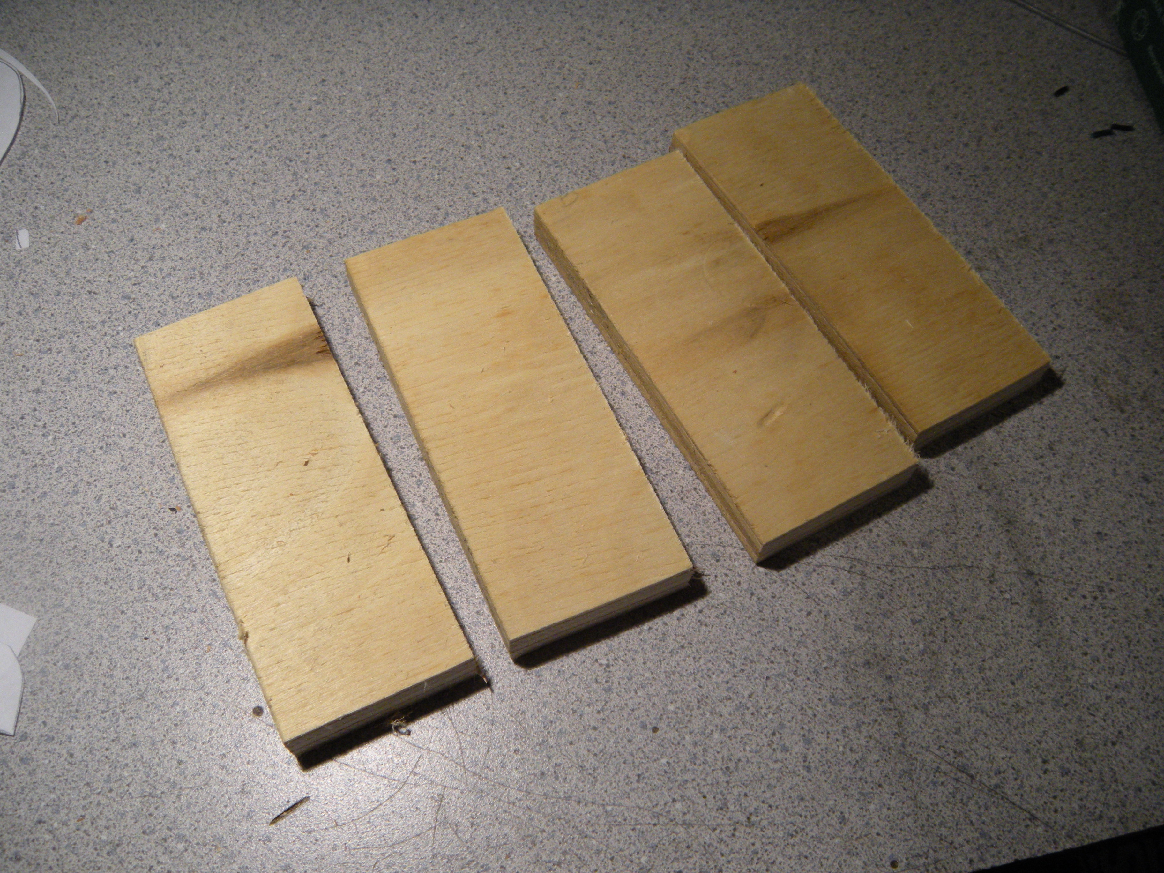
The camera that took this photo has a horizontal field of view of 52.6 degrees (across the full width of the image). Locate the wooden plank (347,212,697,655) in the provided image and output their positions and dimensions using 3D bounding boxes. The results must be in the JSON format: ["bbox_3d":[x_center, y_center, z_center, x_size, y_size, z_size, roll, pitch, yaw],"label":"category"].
[{"bbox_3d":[-0.019,-0.006,0.303,0.046,0.011,0.117,-21,64,-13],"label":"wooden plank"}]

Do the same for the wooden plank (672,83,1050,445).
[{"bbox_3d":[0.076,-0.052,0.332,0.045,0.011,0.115,-26,65,-16],"label":"wooden plank"}]

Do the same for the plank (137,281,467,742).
[{"bbox_3d":[-0.070,0.015,0.290,0.045,0.011,0.116,-23,64,-14],"label":"plank"}]

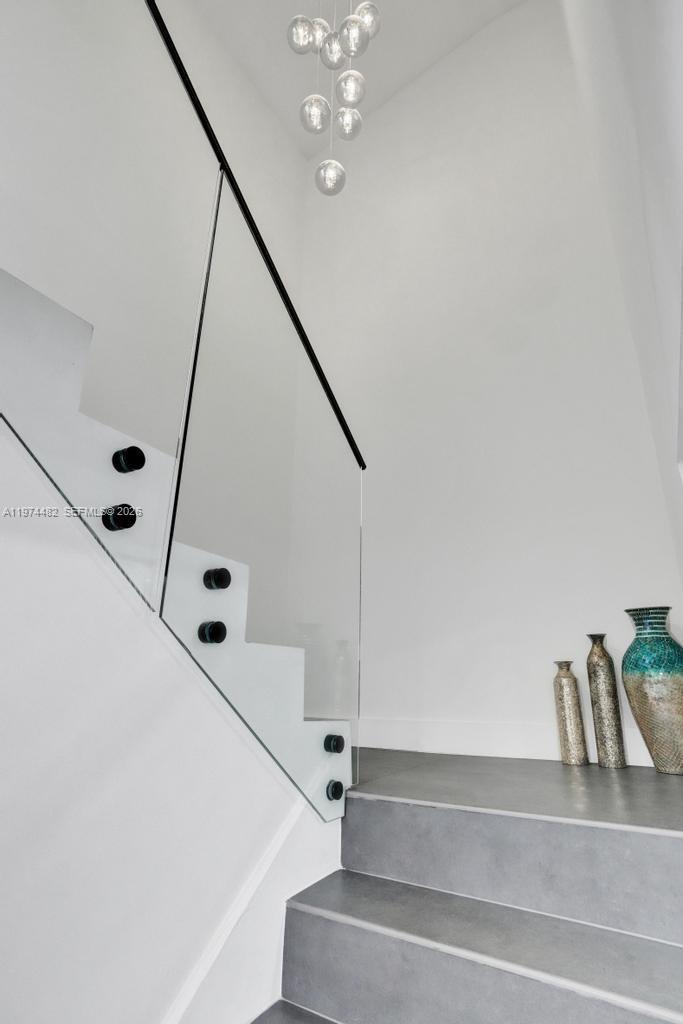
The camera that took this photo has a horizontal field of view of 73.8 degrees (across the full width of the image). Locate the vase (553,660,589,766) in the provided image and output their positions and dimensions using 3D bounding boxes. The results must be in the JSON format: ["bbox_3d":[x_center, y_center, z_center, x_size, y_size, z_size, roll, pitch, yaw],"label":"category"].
[{"bbox_3d":[0.891,0.778,1.779,0.091,0.370,0.091,-11,-24,31],"label":"vase"}]

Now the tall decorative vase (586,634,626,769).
[{"bbox_3d":[1.014,0.718,1.762,0.097,0.472,0.097,-11,-24,31],"label":"tall decorative vase"}]

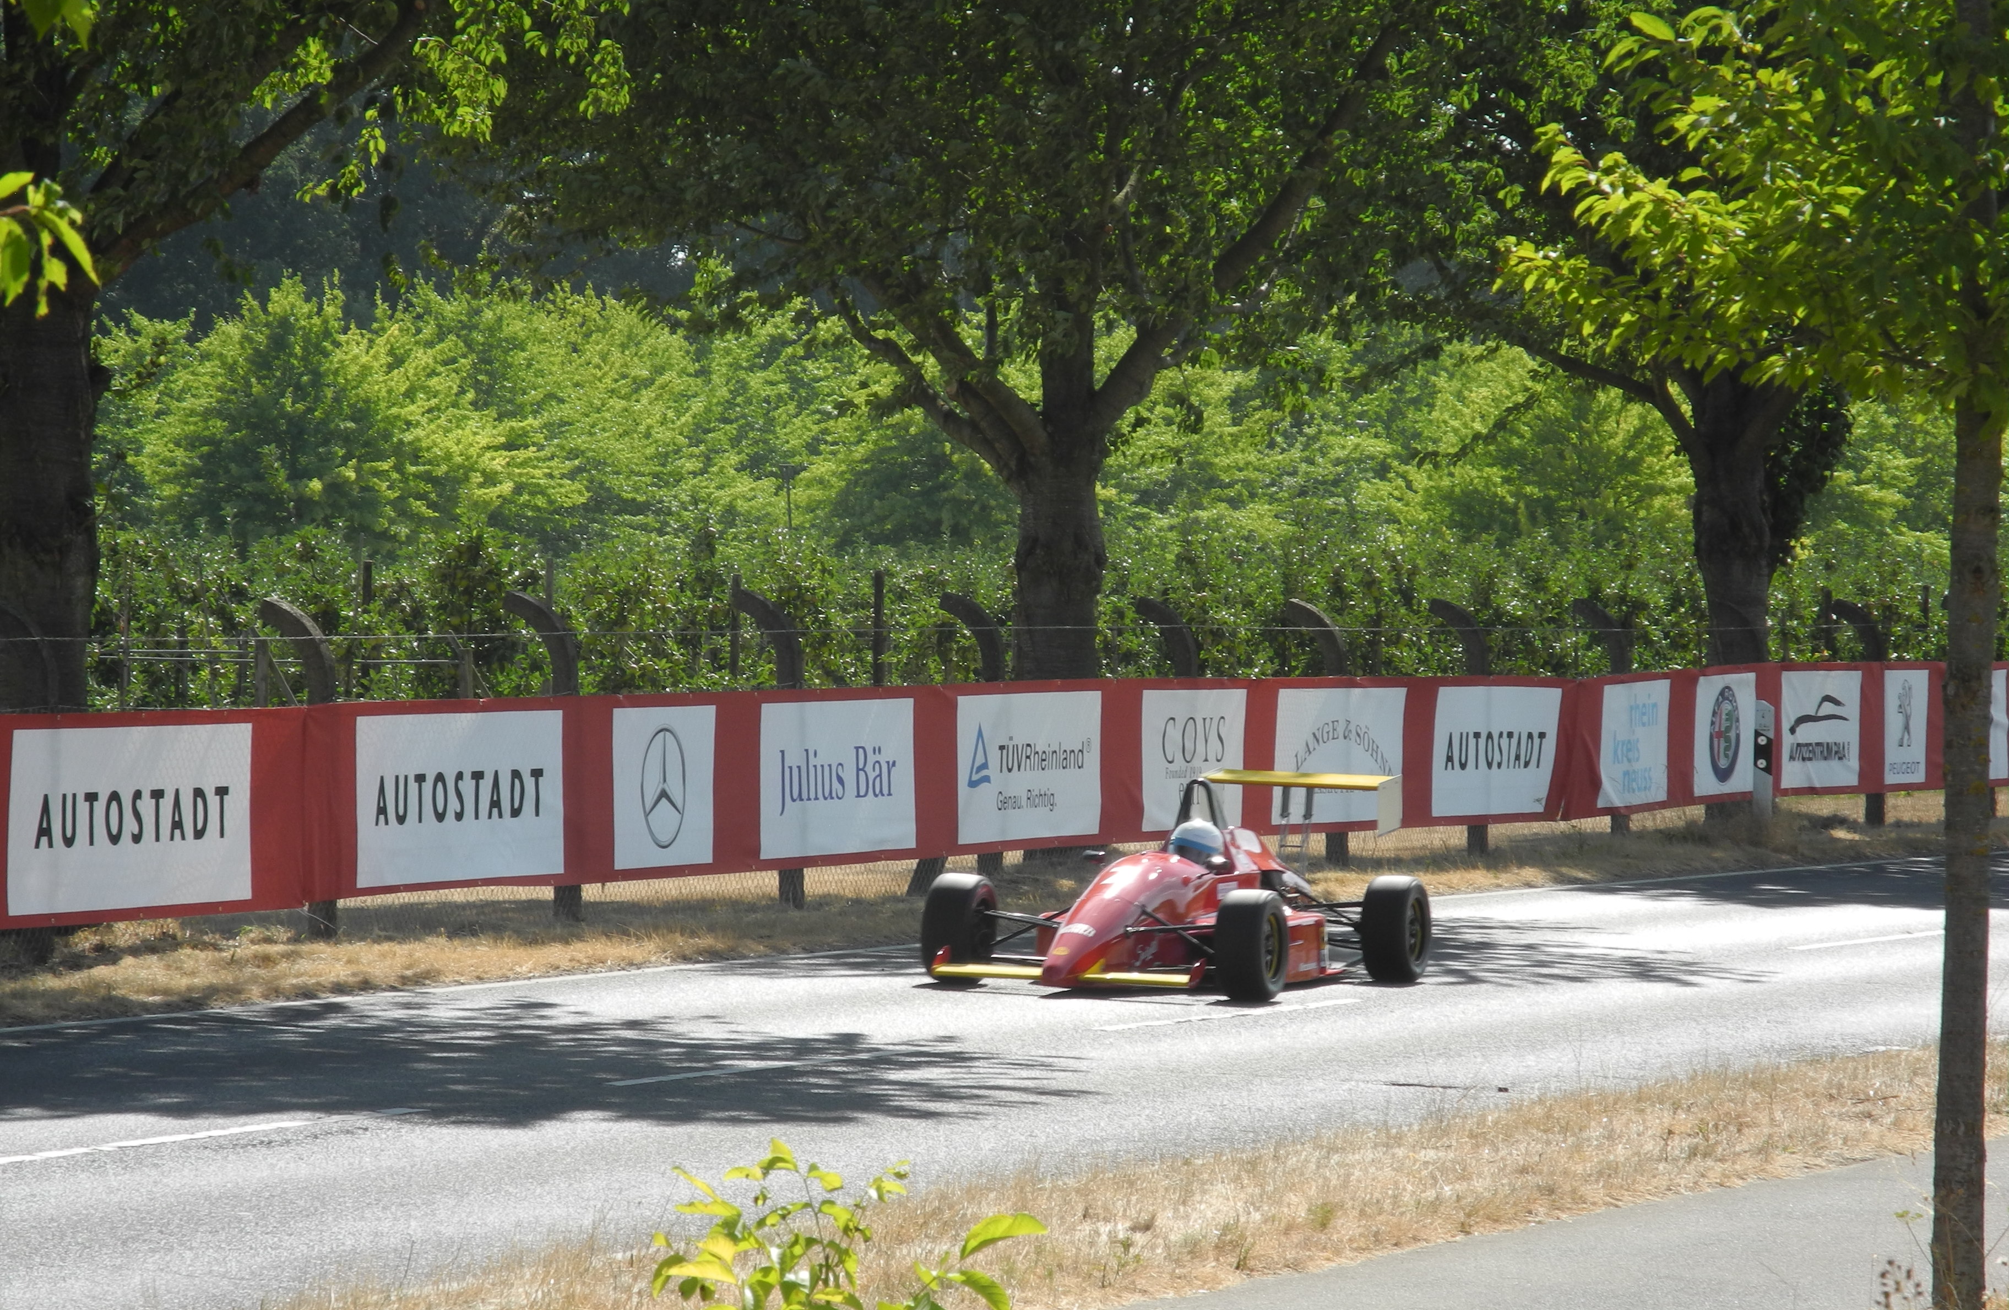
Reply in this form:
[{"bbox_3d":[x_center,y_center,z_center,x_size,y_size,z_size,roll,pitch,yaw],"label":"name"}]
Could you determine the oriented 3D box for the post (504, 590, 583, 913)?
[{"bbox_3d":[-2.490,0.539,62.740,0.400,1.782,0.115,0,0,18],"label":"post"}]

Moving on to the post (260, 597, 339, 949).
[{"bbox_3d":[-3.607,0.578,59.340,0.400,1.741,0.115,0,0,18],"label":"post"}]

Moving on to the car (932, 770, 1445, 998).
[{"bbox_3d":[0.917,1.123,57.907,1.750,1.040,4.280,2,1,18],"label":"car"}]

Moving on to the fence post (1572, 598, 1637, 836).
[{"bbox_3d":[4.303,0.456,83.300,0.440,1.750,0.115,0,0,19],"label":"fence post"}]

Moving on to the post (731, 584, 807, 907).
[{"bbox_3d":[-1.339,0.533,66.240,0.400,1.809,0.115,0,0,18],"label":"post"}]

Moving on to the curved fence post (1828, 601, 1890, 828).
[{"bbox_3d":[6.271,0.426,85.307,0.375,1.672,0.105,0,0,19],"label":"curved fence post"}]

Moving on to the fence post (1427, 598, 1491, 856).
[{"bbox_3d":[3.130,0.496,79.740,0.400,1.758,0.115,0,0,18],"label":"fence post"}]

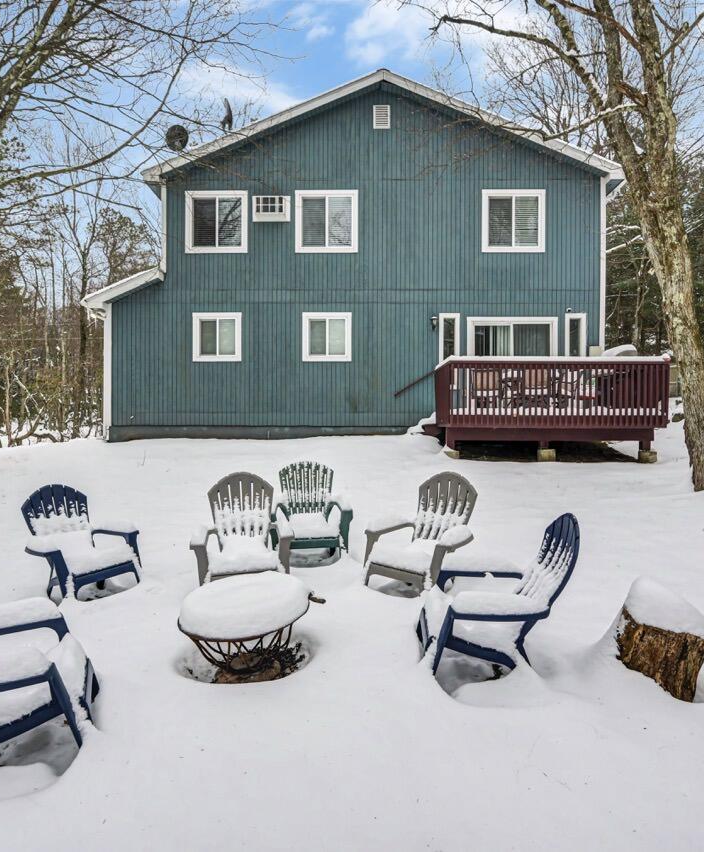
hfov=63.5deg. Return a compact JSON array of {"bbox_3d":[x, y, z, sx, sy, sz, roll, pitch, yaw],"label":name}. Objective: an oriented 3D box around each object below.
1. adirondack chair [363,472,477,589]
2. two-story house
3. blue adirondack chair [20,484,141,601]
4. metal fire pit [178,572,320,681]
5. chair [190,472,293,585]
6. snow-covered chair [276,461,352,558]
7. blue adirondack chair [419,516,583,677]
[{"bbox_3d":[0.565,0.858,4.474,0.764,0.911,0.833,1,1,40],"label":"adirondack chair"},{"bbox_3d":[0.163,-3.635,17.248,11.700,8.050,10.000,0,0,2],"label":"two-story house"},{"bbox_3d":[-2.214,0.939,4.621,0.833,0.911,0.764,-3,1,39],"label":"blue adirondack chair"},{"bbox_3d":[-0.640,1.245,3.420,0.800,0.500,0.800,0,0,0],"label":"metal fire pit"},{"bbox_3d":[-0.854,0.868,4.481,0.764,0.911,0.833,-2,1,-10],"label":"chair"},{"bbox_3d":[-0.405,0.825,5.500,0.740,0.910,0.820,0,0,-9],"label":"snow-covered chair"},{"bbox_3d":[0.787,0.922,3.145,0.833,0.911,0.764,1,0,3],"label":"blue adirondack chair"}]

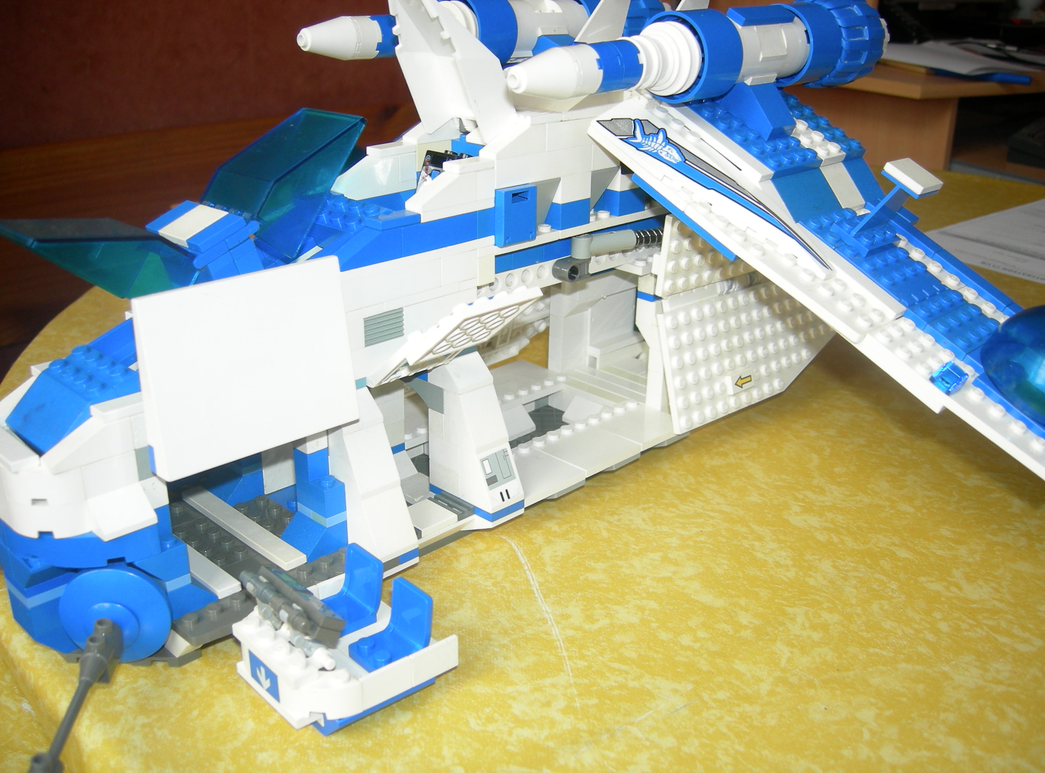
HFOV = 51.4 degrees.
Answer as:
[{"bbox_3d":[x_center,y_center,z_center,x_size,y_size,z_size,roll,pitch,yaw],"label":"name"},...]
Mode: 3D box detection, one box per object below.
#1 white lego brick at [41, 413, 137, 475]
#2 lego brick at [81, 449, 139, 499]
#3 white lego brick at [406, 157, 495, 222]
[{"bbox_3d":[-0.121,0.015,0.302,0.008,0.010,0.024,21,29,41],"label":"white lego brick"},{"bbox_3d":[-0.112,0.022,0.292,0.009,0.010,0.016,20,29,41],"label":"lego brick"},{"bbox_3d":[-0.023,-0.064,0.353,0.008,0.016,0.032,21,29,41],"label":"white lego brick"}]

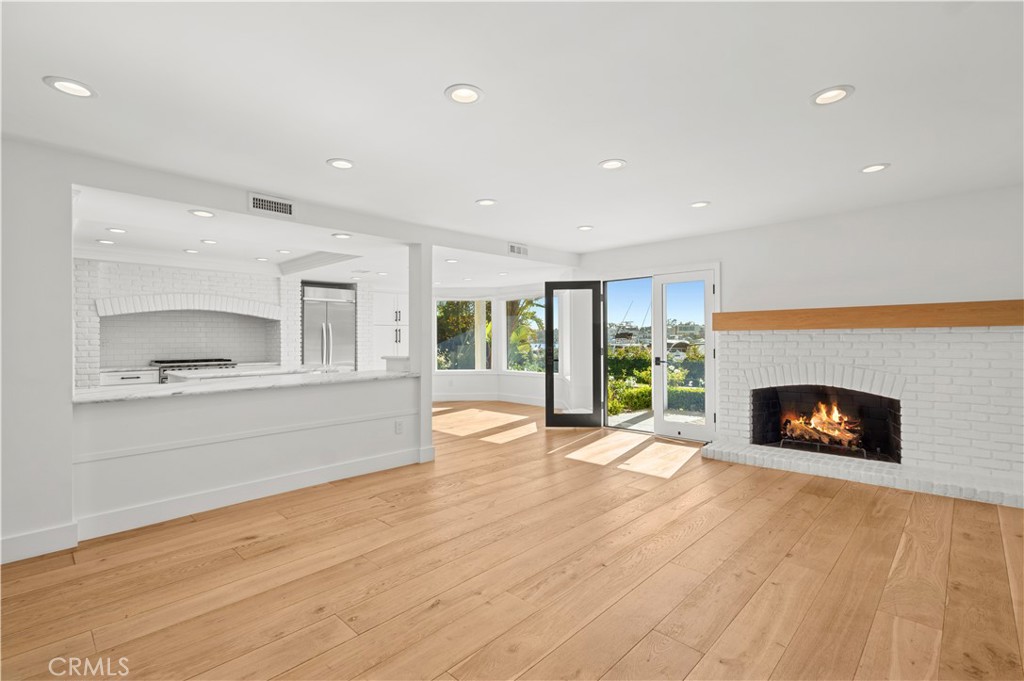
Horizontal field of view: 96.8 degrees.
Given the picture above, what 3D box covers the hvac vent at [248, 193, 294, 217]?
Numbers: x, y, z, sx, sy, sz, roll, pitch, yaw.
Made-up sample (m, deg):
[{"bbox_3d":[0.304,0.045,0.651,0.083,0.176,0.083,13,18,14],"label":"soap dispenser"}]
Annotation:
[{"bbox_3d":[-1.928,-1.085,3.674,0.030,0.150,0.360,0,0,44],"label":"hvac vent"}]

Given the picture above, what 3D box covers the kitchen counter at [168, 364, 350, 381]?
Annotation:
[{"bbox_3d":[-2.843,0.363,5.321,0.695,0.060,1.800,0,0,44],"label":"kitchen counter"}]

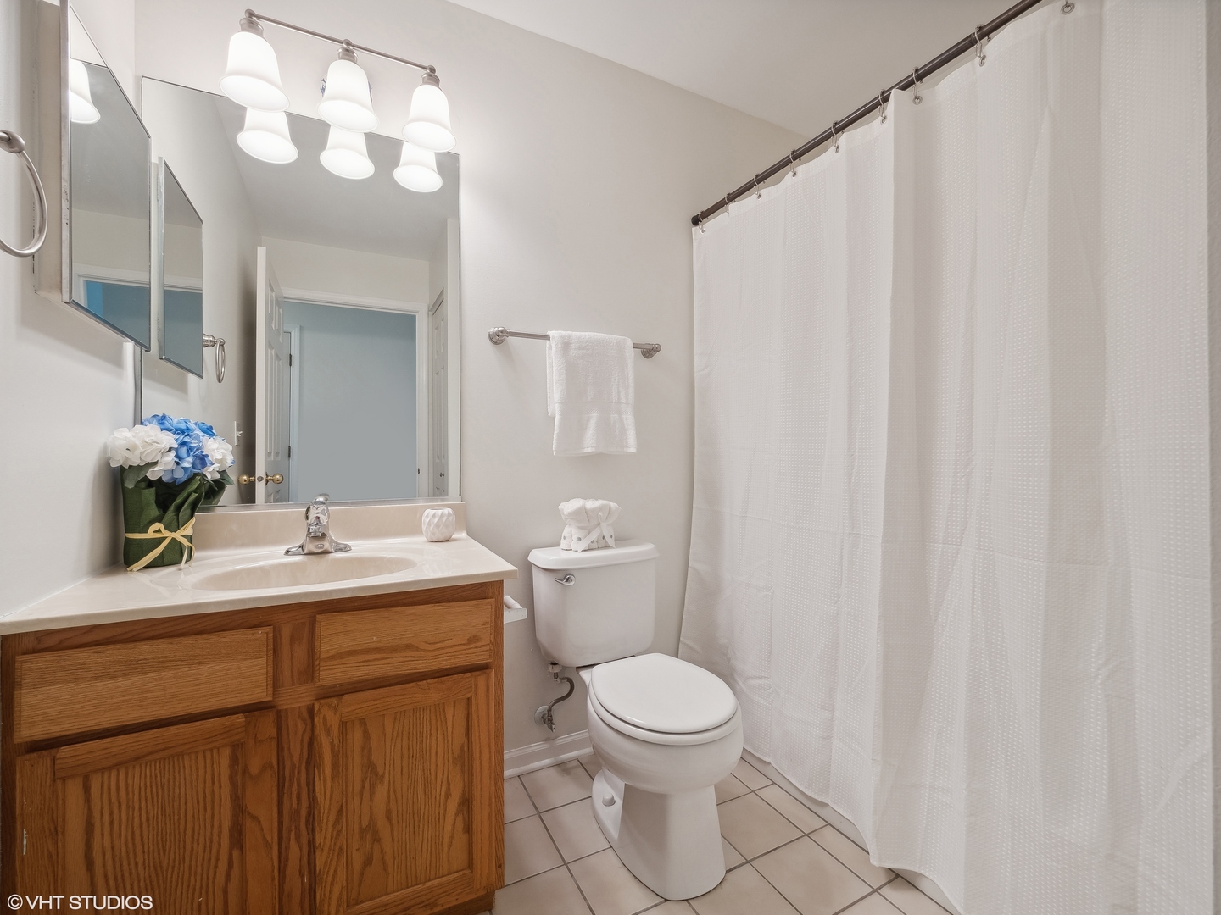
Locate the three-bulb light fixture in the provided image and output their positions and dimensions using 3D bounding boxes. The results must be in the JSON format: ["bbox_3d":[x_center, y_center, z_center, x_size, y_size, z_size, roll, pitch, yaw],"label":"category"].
[{"bbox_3d":[-0.705,-1.001,1.322,0.550,0.218,0.190,0,-1,-28],"label":"three-bulb light fixture"}]

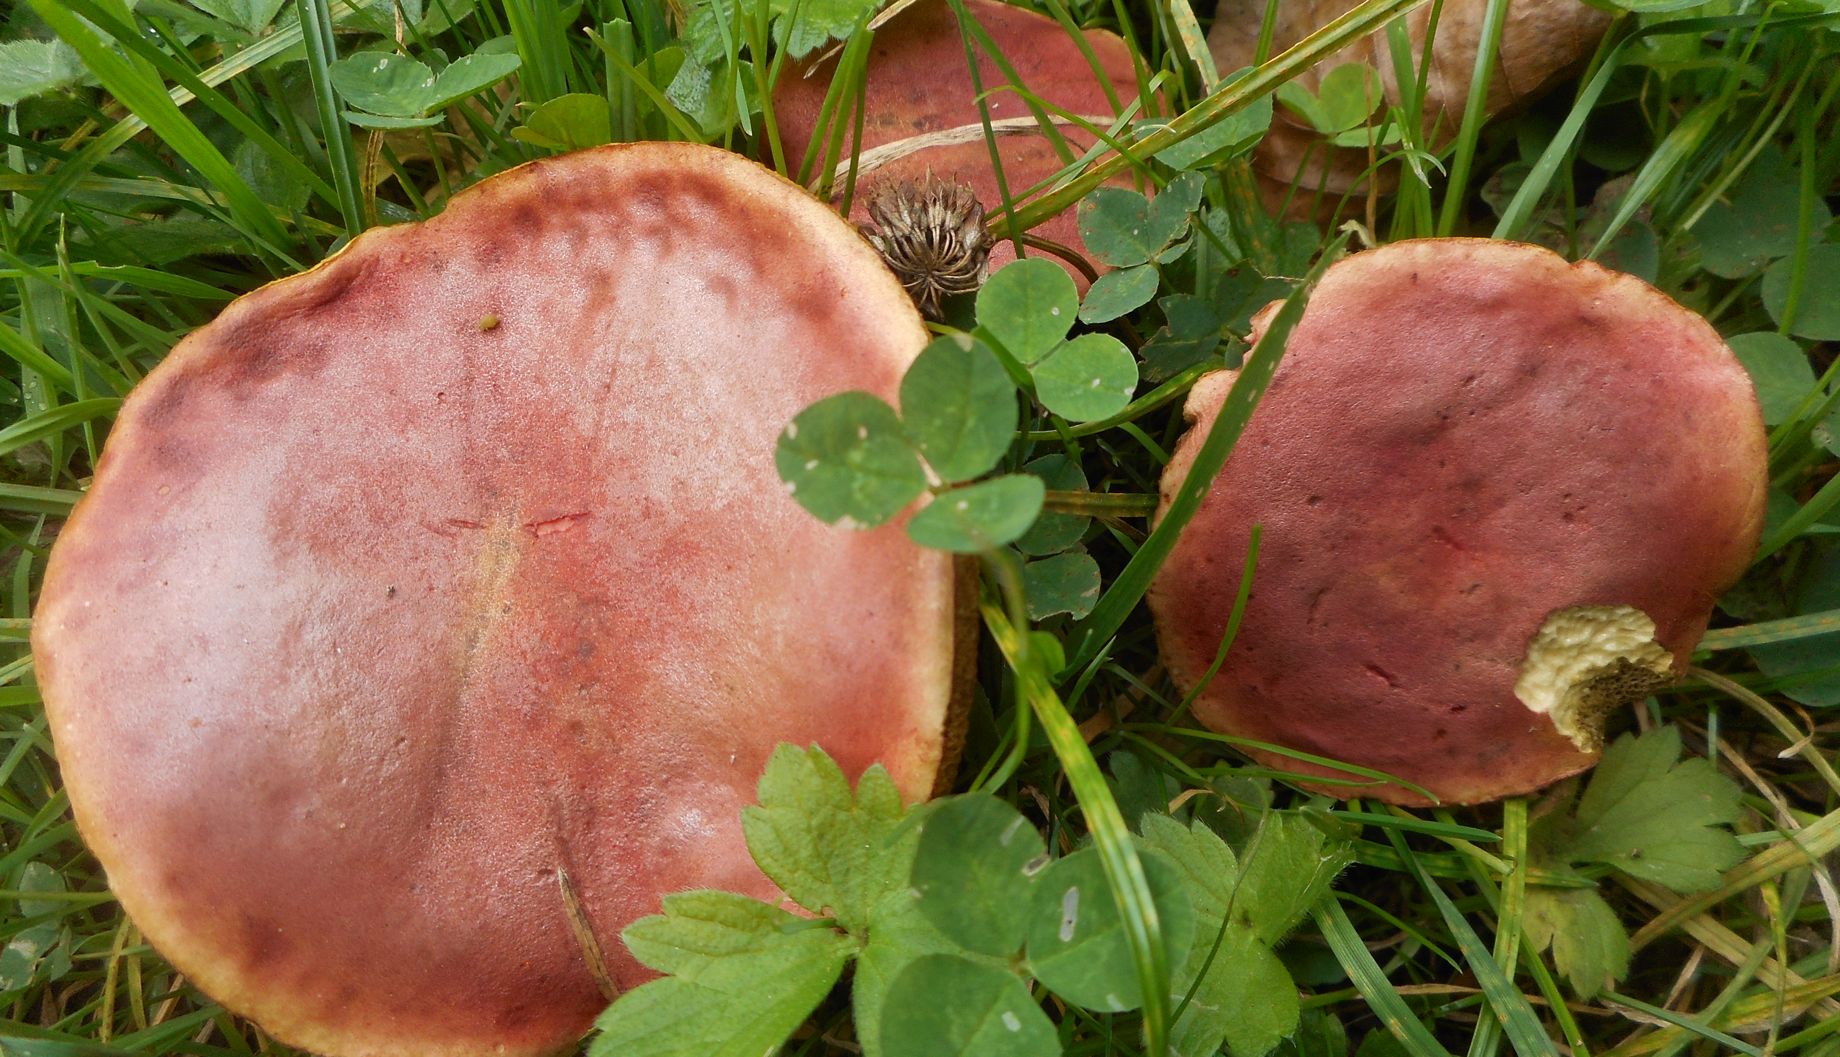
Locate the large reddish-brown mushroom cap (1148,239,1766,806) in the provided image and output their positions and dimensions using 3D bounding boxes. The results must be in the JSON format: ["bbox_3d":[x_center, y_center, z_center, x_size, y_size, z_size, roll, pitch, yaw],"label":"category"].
[{"bbox_3d":[0.070,-0.004,0.173,0.080,0.022,0.079,0,71,0],"label":"large reddish-brown mushroom cap"}]

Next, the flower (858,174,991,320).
[{"bbox_3d":[0.001,-0.037,0.175,0.018,0.018,0.018,0,39,9],"label":"flower"}]

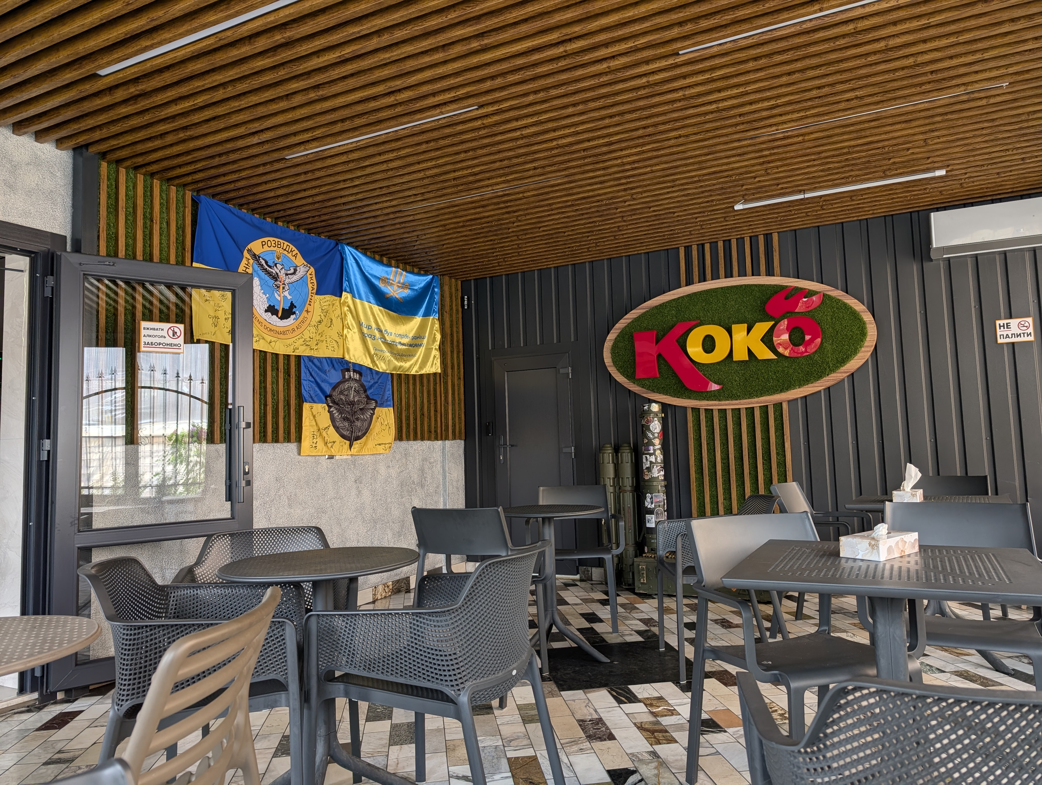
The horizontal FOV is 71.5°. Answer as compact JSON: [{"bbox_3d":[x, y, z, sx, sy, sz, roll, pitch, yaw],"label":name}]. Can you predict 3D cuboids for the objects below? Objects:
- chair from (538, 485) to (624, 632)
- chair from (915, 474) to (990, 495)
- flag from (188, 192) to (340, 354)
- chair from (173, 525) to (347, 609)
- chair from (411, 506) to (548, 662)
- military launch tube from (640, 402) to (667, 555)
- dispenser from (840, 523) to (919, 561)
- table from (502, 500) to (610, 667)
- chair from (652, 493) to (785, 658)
[{"bbox_3d":[0.331,1.005,4.475,0.580,0.820,0.530,-2,-5,7],"label":"chair"},{"bbox_3d":[2.501,0.923,4.311,0.580,0.820,0.530,-5,-6,37],"label":"chair"},{"bbox_3d":[-1.578,-0.690,4.673,0.050,0.844,1.216,-4,-5,29],"label":"flag"},{"bbox_3d":[-0.887,0.898,2.578,0.600,0.800,0.590,-1,-5,-15],"label":"chair"},{"bbox_3d":[-0.206,0.930,3.346,0.580,0.820,0.530,-4,-5,23],"label":"chair"},{"bbox_3d":[1.014,0.653,5.463,0.181,1.156,0.181,-2,-5,0],"label":"military launch tube"},{"bbox_3d":[0.992,0.405,2.004,0.223,0.087,0.119,2,-6,-38],"label":"dispenser"},{"bbox_3d":[0.166,0.999,3.866,0.623,0.749,0.623,-2,-5,0],"label":"table"},{"bbox_3d":[1.000,0.920,3.565,0.590,0.800,0.600,-2,-5,2],"label":"chair"}]

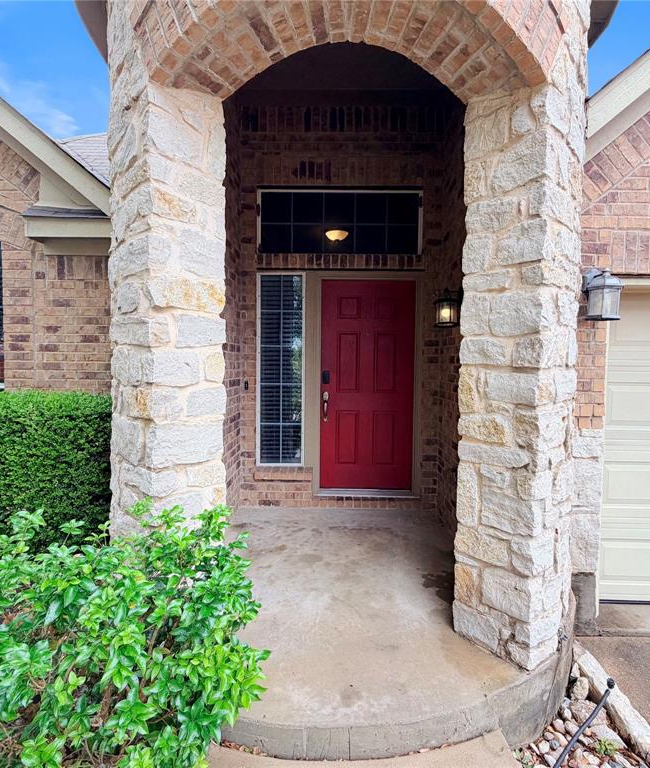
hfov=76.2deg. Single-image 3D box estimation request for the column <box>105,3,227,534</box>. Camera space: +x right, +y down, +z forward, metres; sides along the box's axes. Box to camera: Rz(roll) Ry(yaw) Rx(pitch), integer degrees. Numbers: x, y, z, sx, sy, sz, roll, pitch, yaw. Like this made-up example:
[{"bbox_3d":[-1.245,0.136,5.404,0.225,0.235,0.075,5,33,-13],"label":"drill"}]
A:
[{"bbox_3d":[-0.829,-0.262,2.191,0.430,3.140,0.480,-2,4,-44],"label":"column"}]

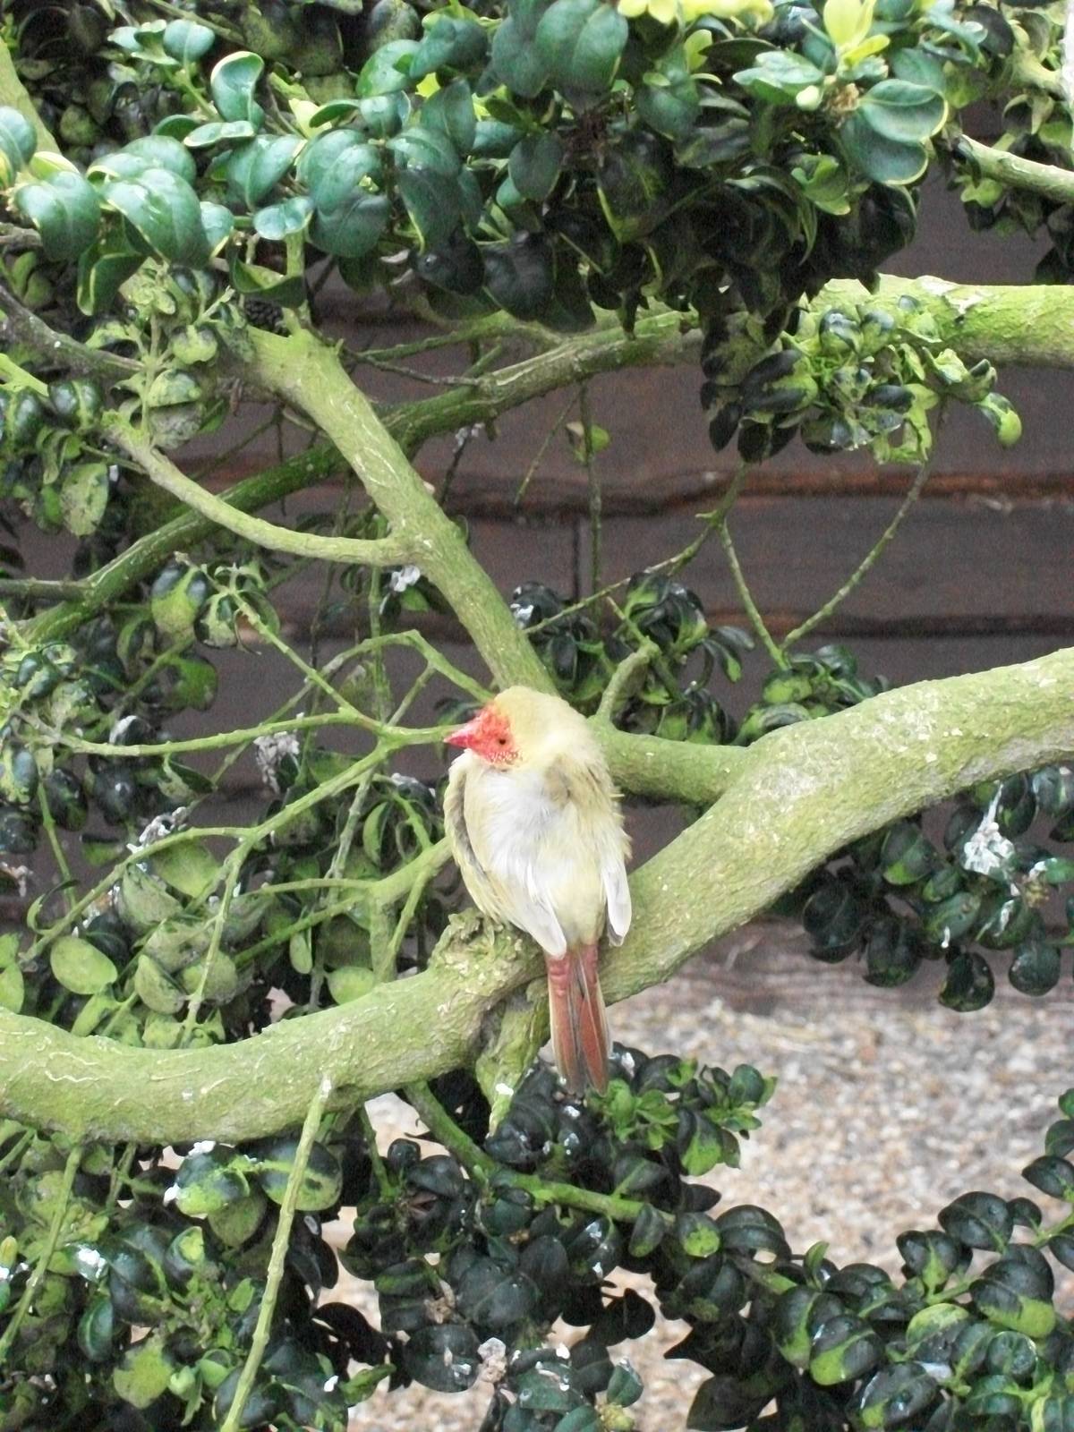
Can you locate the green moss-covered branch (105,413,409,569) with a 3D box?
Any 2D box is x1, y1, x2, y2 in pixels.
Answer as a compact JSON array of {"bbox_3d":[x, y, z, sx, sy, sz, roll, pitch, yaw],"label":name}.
[{"bbox_3d":[-0.082,-0.062,1.130,0.093,0.019,0.026,26,0,0],"label":"green moss-covered branch"}]

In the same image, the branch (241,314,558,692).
[{"bbox_3d":[-0.038,-0.061,1.150,0.020,0.131,0.028,-35,0,0],"label":"branch"}]

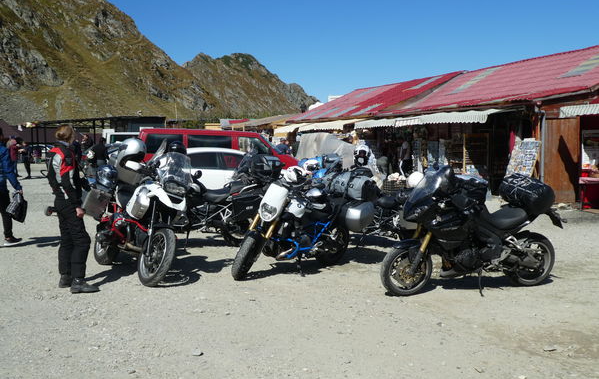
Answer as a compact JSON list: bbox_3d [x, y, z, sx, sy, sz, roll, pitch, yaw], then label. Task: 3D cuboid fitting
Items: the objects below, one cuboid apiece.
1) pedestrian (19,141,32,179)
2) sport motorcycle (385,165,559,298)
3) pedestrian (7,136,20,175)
[{"bbox_3d":[-12.187,-1.309,28.422,0.600,1.660,0.500,1,4,6],"label":"pedestrian"},{"bbox_3d":[1.825,0.421,6.742,2.130,1.330,0.840,-1,9,-19],"label":"sport motorcycle"},{"bbox_3d":[-11.840,-1.298,26.433,0.380,1.710,0.480,0,4,-6],"label":"pedestrian"}]

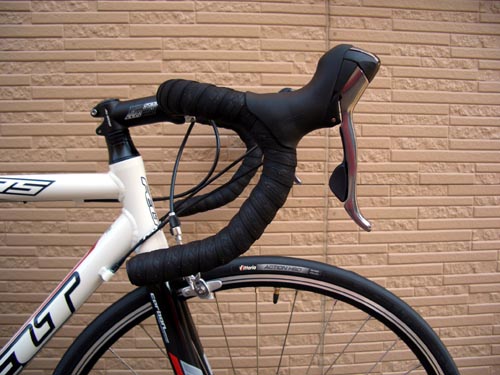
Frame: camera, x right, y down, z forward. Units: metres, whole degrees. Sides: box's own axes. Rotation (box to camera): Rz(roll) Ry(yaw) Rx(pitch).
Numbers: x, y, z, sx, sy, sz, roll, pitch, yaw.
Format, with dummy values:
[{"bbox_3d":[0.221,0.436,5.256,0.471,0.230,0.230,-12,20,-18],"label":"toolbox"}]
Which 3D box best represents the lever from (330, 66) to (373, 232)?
[{"bbox_3d":[0.094,-0.035,0.467,0.038,0.152,0.029,0,6,-3],"label":"lever"}]

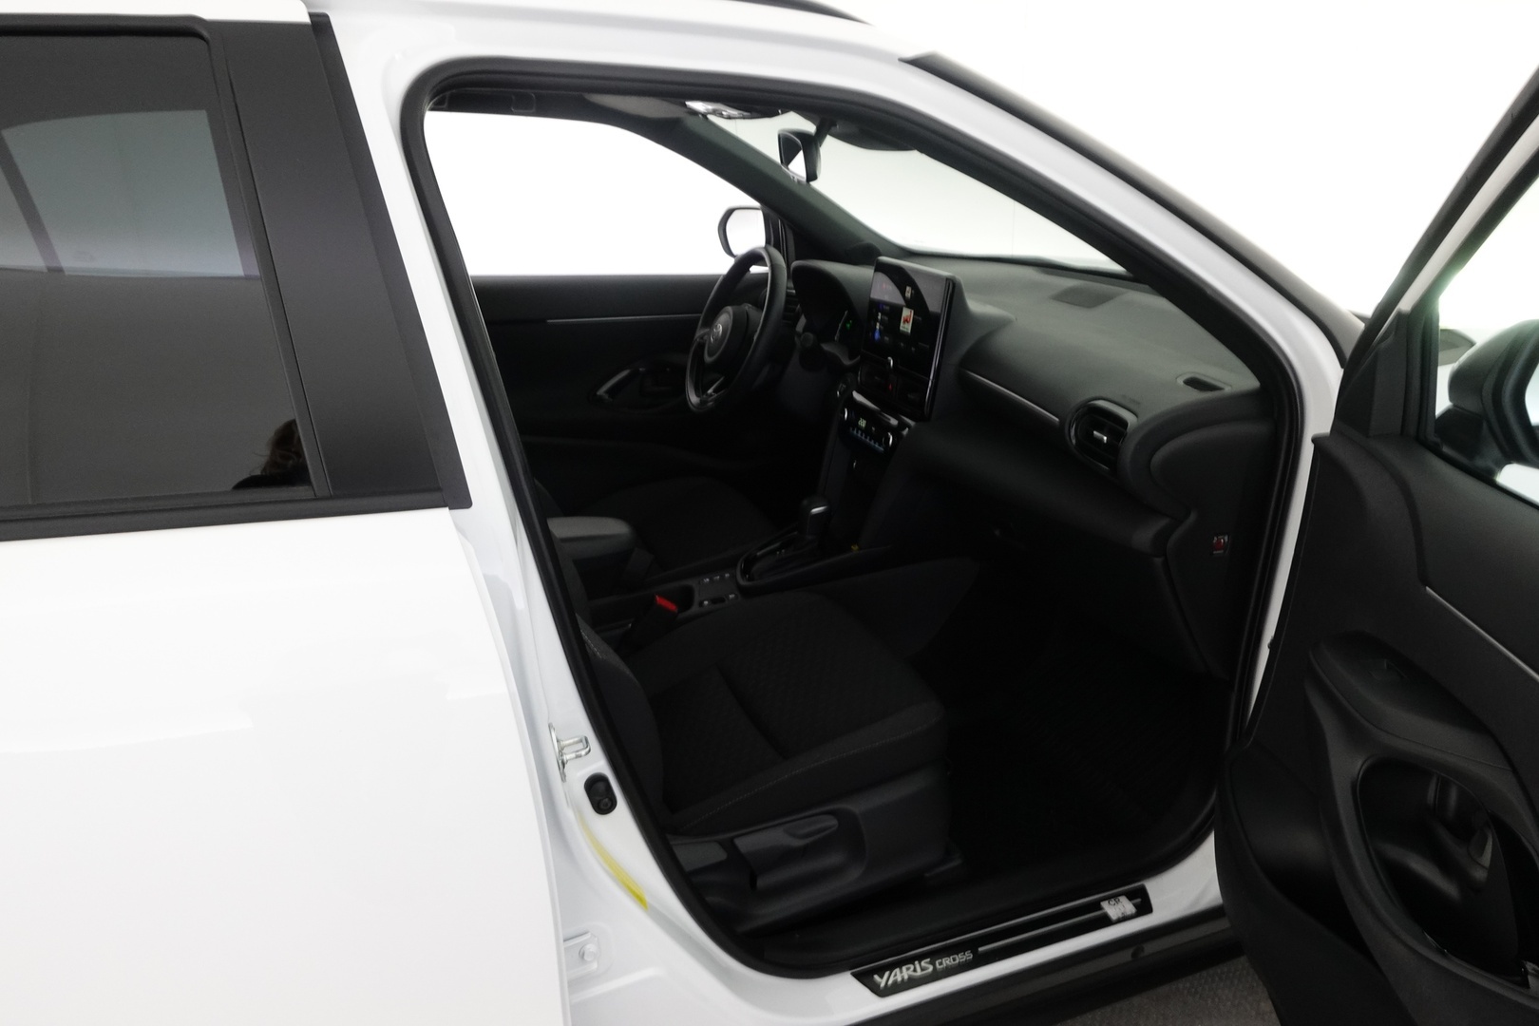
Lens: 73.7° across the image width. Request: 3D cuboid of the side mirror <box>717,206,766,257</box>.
[{"bbox_3d":[-0.024,-0.700,2.599,0.125,0.150,0.210,-12,25,-33],"label":"side mirror"}]

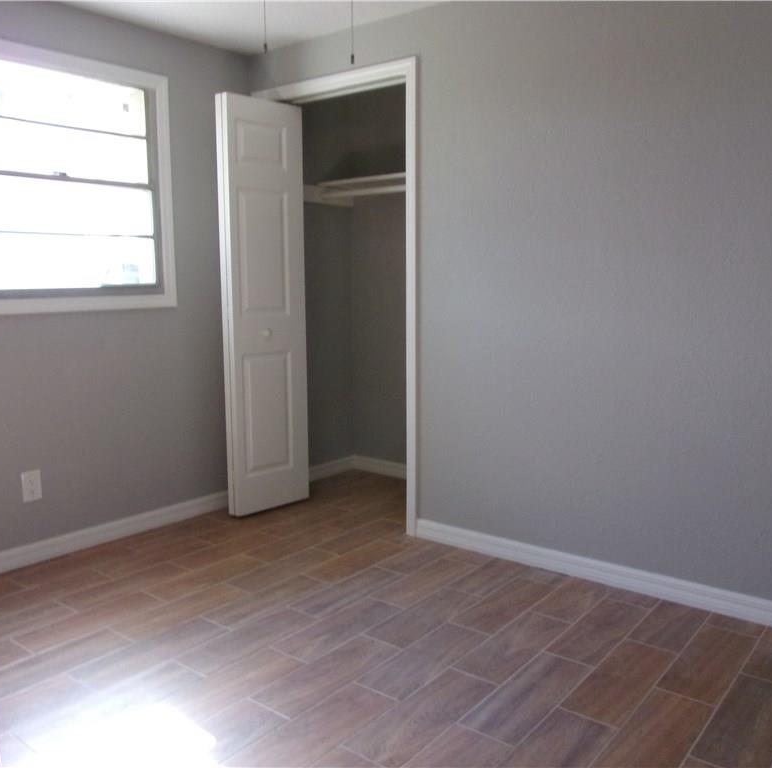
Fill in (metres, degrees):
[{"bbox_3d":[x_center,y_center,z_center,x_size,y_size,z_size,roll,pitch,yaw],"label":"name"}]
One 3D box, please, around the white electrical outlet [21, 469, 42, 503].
[{"bbox_3d":[-1.462,0.421,2.931,0.010,0.119,0.074,6,10,39],"label":"white electrical outlet"}]

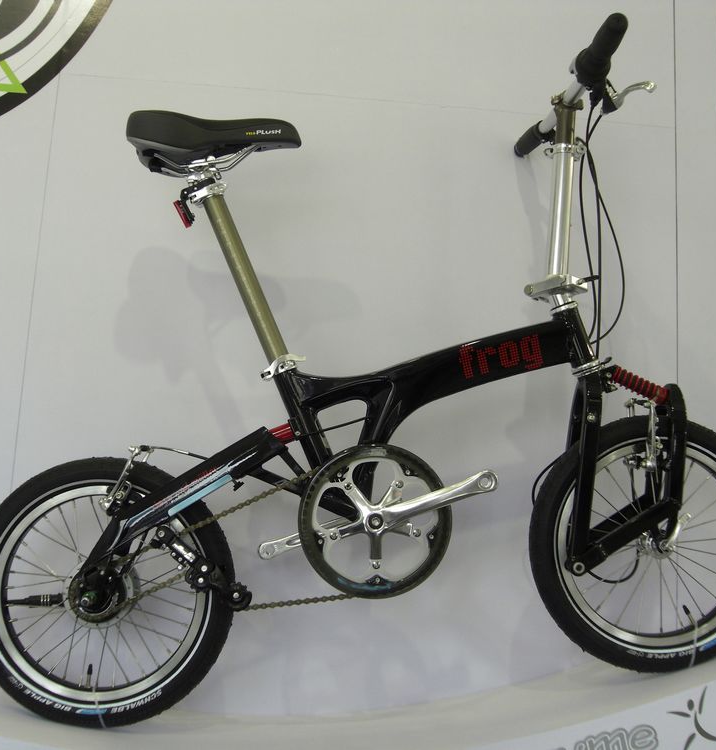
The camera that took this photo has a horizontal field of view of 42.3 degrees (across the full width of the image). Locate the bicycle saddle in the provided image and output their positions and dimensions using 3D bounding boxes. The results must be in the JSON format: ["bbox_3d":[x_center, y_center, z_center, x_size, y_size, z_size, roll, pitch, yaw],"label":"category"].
[{"bbox_3d":[-0.226,-0.365,1.453,0.272,0.085,0.160,0,-4,-4],"label":"bicycle saddle"}]

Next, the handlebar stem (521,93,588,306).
[{"bbox_3d":[0.322,-0.282,1.484,0.100,0.350,0.065,2,-4,-4],"label":"handlebar stem"}]

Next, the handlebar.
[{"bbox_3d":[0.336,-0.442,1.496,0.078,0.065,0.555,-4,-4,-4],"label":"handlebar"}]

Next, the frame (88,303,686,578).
[{"bbox_3d":[0.045,0.115,1.438,0.925,0.420,0.130,-4,-4,-4],"label":"frame"}]

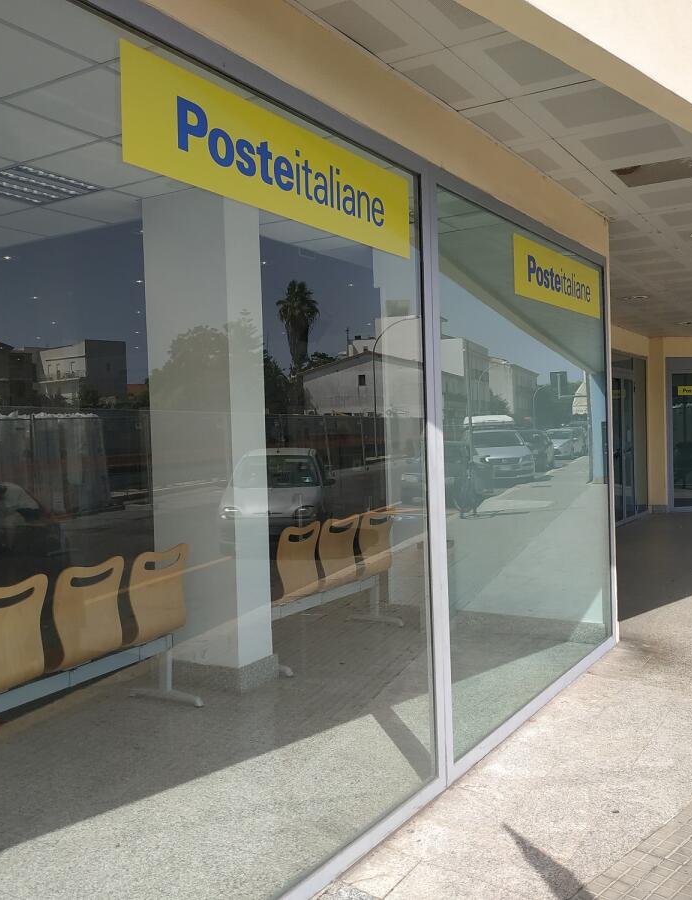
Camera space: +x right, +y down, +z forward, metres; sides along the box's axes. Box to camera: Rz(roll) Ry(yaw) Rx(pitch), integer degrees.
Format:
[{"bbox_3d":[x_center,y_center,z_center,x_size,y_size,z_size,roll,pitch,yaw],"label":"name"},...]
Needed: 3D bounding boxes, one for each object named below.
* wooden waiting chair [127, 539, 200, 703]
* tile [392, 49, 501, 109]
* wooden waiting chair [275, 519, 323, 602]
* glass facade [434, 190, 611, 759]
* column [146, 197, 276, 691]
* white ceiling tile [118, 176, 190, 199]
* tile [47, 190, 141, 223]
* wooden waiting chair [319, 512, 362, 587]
[{"bbox_3d":[-1.132,0.986,4.564,0.560,0.910,0.490,-1,2,30],"label":"wooden waiting chair"},{"bbox_3d":[0.428,-1.499,3.368,0.240,0.020,0.600,0,2,32],"label":"tile"},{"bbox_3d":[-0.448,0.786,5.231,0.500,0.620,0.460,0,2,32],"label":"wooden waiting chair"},{"bbox_3d":[1.088,0.065,4.614,0.070,2.524,2.484,-1,2,33],"label":"glass facade"},{"bbox_3d":[-0.840,-0.059,5.098,0.620,2.950,0.350,-1,2,30],"label":"column"},{"bbox_3d":[-1.016,-1.512,4.727,0.600,0.020,0.300,0,2,32],"label":"white ceiling tile"},{"bbox_3d":[-1.495,-1.524,5.264,0.600,0.020,0.600,-1,2,30],"label":"tile"},{"bbox_3d":[-0.218,0.741,5.844,0.510,0.530,0.470,-1,2,30],"label":"wooden waiting chair"}]

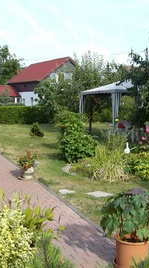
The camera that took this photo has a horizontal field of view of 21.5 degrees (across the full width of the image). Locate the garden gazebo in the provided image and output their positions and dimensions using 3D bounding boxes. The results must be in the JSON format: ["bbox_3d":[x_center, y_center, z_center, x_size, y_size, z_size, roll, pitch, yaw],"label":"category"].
[{"bbox_3d":[2.276,-1.110,16.763,3.000,2.600,3.000,-2,5,-25],"label":"garden gazebo"}]

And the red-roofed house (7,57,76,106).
[{"bbox_3d":[-4.572,-8.390,68.285,9.560,8.360,15.750,-2,5,-27],"label":"red-roofed house"}]

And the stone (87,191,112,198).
[{"bbox_3d":[0.425,1.050,6.647,0.330,0.050,0.330,-4,6,-42],"label":"stone"}]

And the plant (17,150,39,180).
[{"bbox_3d":[-0.964,0.616,8.034,0.440,0.560,0.430,0,5,0],"label":"plant"}]

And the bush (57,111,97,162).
[{"bbox_3d":[0.088,0.029,11.500,1.200,1.500,1.150,2,5,0],"label":"bush"}]

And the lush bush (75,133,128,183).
[{"bbox_3d":[0.634,0.540,9.200,1.220,1.120,1.050,2,5,0],"label":"lush bush"}]

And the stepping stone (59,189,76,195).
[{"bbox_3d":[-0.183,1.165,7.824,0.330,0.050,0.330,-3,7,-43],"label":"stepping stone"}]

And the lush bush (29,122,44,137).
[{"bbox_3d":[-1.731,-0.231,17.851,0.660,0.620,0.620,0,5,0],"label":"lush bush"}]

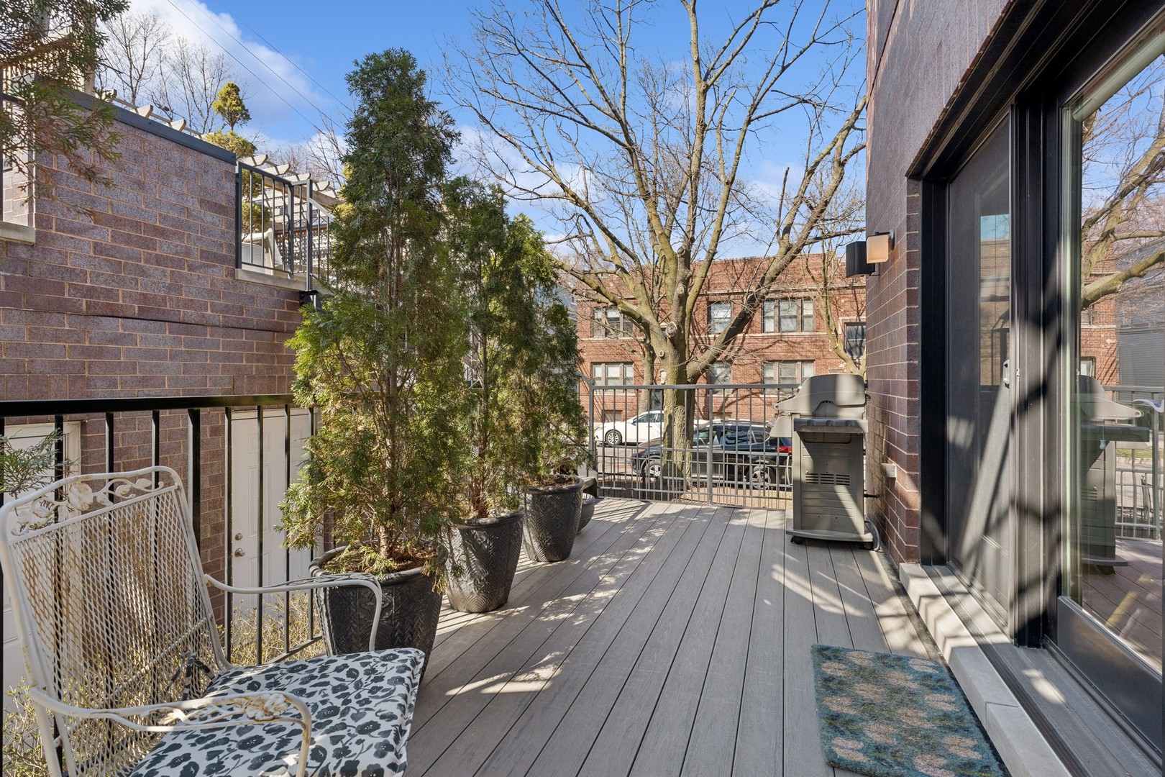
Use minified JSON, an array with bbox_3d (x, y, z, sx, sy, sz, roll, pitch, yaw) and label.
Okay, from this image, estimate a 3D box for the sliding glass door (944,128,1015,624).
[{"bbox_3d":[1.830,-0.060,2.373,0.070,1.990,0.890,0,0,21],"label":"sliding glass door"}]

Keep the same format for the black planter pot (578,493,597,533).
[{"bbox_3d":[-0.105,1.010,4.130,0.420,0.250,0.420,0,0,0],"label":"black planter pot"}]

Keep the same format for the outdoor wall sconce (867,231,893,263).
[{"bbox_3d":[1.905,-0.908,3.335,0.150,0.200,0.130,0,0,21],"label":"outdoor wall sconce"}]

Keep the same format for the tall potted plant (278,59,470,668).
[{"bbox_3d":[-0.785,-0.075,1.960,0.660,2.420,0.680,0,0,21],"label":"tall potted plant"}]

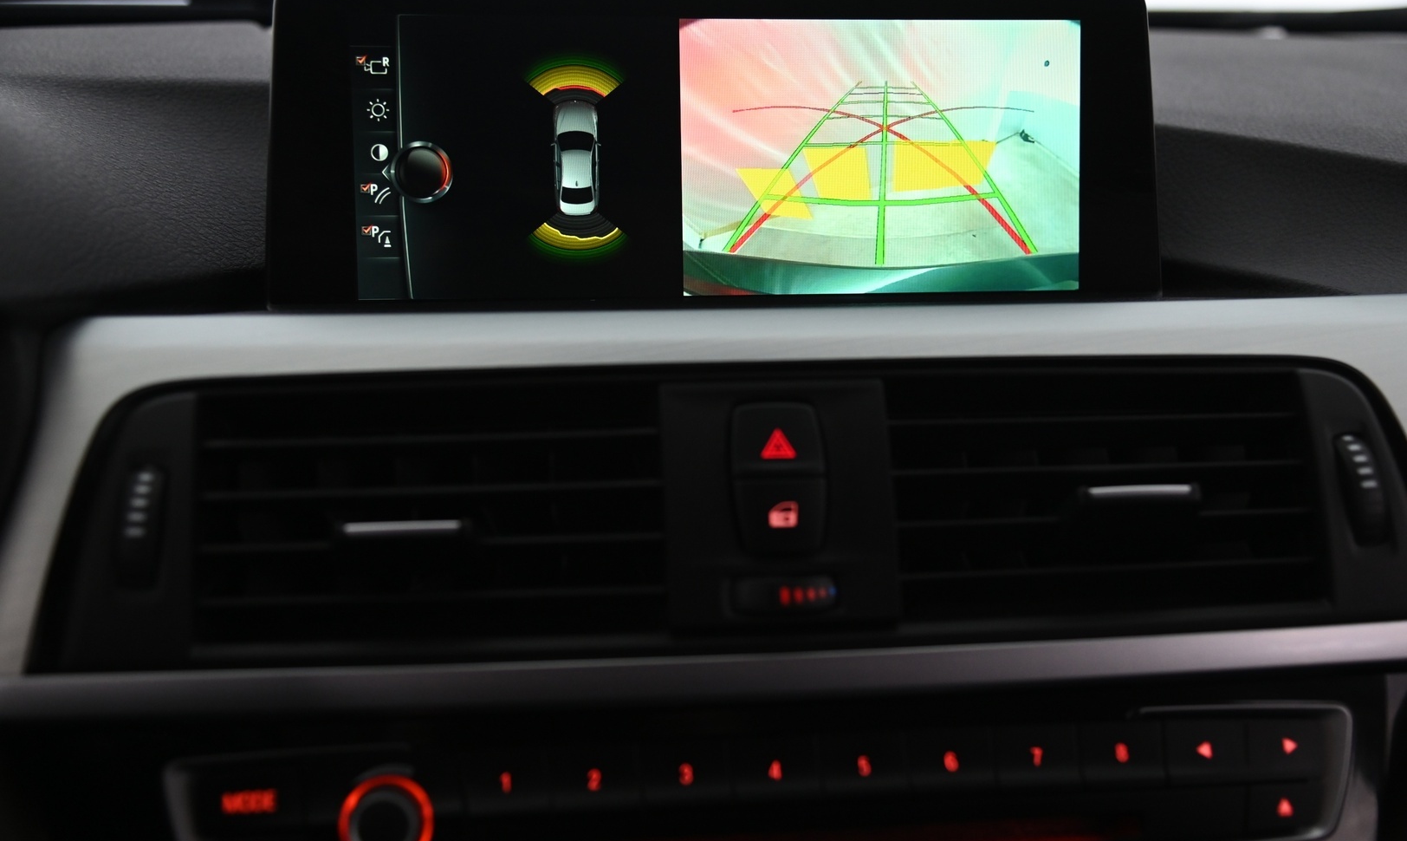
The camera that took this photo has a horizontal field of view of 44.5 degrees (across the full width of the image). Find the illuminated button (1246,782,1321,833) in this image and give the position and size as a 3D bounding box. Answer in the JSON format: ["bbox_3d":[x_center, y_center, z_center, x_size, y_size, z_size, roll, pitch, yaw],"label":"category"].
[{"bbox_3d":[0.134,0.090,0.401,0.016,0.011,0.008,-1,-16,-7],"label":"illuminated button"}]

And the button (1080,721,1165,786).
[{"bbox_3d":[0.097,0.078,0.400,0.019,0.014,0.008,-1,-16,-7],"label":"button"}]

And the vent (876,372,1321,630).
[{"bbox_3d":[0.097,0.021,0.437,0.106,0.061,0.035,-1,-11,-7],"label":"vent"}]

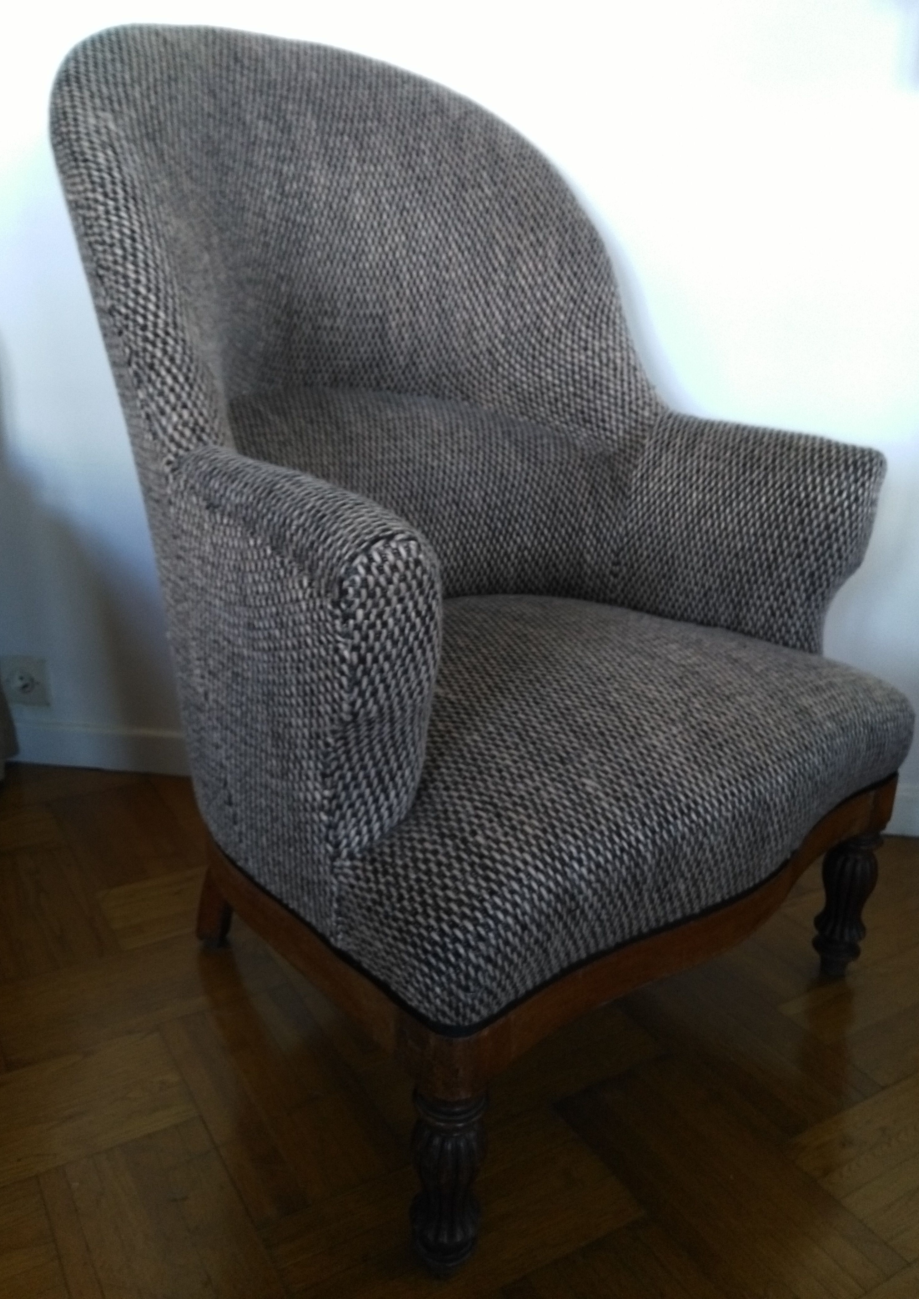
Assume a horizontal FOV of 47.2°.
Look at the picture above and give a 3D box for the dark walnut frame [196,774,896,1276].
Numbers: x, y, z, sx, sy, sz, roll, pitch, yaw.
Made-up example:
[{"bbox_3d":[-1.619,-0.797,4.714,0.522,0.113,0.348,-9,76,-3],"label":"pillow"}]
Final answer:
[{"bbox_3d":[0.051,0.256,1.170,0.662,0.241,0.582,-14,24,-40],"label":"dark walnut frame"}]

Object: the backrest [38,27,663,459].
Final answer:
[{"bbox_3d":[-0.108,-0.436,1.147,0.659,0.403,0.309,-14,24,-40],"label":"backrest"}]

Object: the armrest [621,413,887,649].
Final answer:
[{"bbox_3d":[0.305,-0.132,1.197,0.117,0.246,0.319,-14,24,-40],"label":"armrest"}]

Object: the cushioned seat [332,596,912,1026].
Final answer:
[{"bbox_3d":[0.101,0.077,1.065,0.649,0.172,0.477,-14,24,-40],"label":"cushioned seat"}]

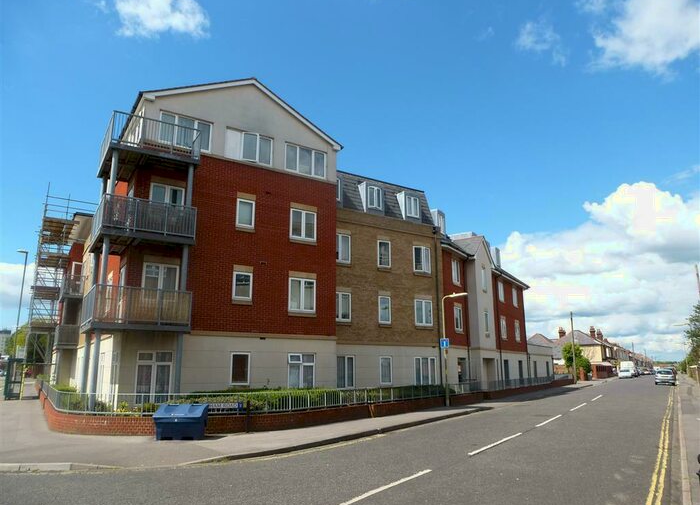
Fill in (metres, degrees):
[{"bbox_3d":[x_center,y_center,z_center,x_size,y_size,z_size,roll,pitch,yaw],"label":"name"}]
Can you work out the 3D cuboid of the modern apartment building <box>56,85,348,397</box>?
[{"bbox_3d":[-10.131,1.128,26.750,9.100,12.400,24.000,8,-15,-32],"label":"modern apartment building"}]

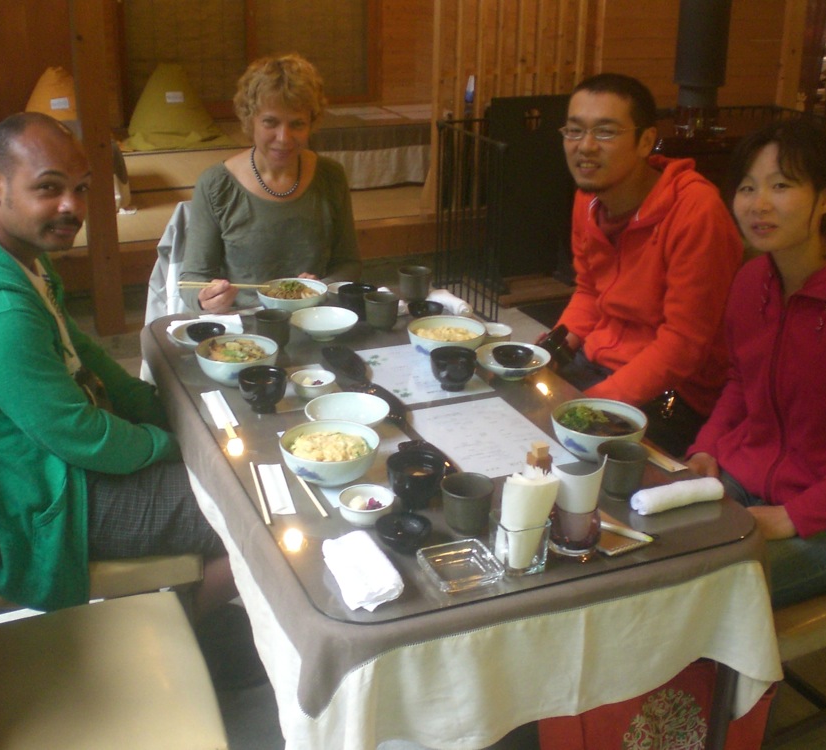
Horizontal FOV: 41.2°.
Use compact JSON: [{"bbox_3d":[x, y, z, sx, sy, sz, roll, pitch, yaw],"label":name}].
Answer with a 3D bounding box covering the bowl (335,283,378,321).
[{"bbox_3d":[-0.122,-0.162,2.452,0.087,0.064,0.087,0,22,0],"label":"bowl"}]

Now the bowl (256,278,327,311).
[{"bbox_3d":[-0.267,-0.160,2.445,0.156,0.064,0.156,-2,22,-6],"label":"bowl"}]

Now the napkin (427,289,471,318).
[{"bbox_3d":[0.080,-0.164,2.503,0.046,0.037,0.135,-15,27,-34],"label":"napkin"}]

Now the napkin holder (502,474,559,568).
[{"bbox_3d":[0.145,0.191,1.482,0.064,0.132,0.060,-10,24,-24],"label":"napkin holder"}]

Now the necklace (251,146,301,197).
[{"bbox_3d":[-0.313,-0.472,2.520,0.118,0.120,0.120,-5,22,-14],"label":"necklace"}]

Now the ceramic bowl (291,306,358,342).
[{"bbox_3d":[-0.185,-0.098,2.318,0.144,0.044,0.144,0,22,0],"label":"ceramic bowl"}]

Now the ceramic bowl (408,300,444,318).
[{"bbox_3d":[0.029,-0.135,2.427,0.078,0.034,0.078,1,22,0],"label":"ceramic bowl"}]

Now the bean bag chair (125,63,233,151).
[{"bbox_3d":[-1.266,-1.459,5.827,0.540,0.440,0.500,-6,23,-15],"label":"bean bag chair"}]

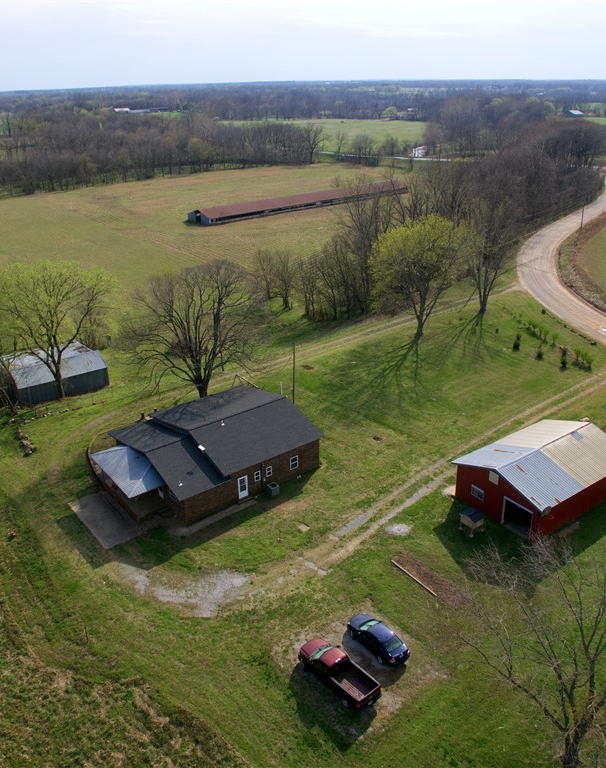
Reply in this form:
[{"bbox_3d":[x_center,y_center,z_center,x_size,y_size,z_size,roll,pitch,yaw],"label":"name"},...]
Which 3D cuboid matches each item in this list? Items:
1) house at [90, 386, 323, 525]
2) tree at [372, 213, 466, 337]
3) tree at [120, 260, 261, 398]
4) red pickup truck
[{"bbox_3d":[-9.446,5.626,55.877,18.200,5.200,14.250,-19,32,-32],"label":"house"},{"bbox_3d":[15.594,-14.371,81.729,12.700,16.400,12.700,5,28,11],"label":"tree"},{"bbox_3d":[-11.967,-4.905,64.200,15.300,16.400,15.300,-6,28,-10],"label":"tree"},{"bbox_3d":[2.093,17.430,36.210,1.970,1.840,5.550,-23,35,-37],"label":"red pickup truck"}]

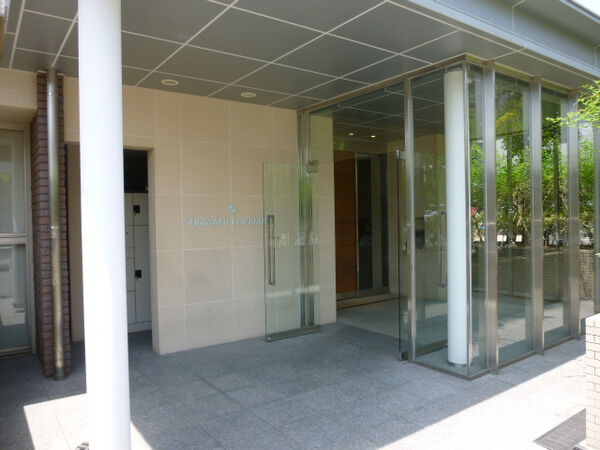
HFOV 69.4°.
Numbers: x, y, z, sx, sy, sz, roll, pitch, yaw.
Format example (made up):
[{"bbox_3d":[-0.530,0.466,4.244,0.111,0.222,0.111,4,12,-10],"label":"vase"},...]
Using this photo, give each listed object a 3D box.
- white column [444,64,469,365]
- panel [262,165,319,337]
[{"bbox_3d":[1.516,-0.077,4.173,0.215,2.840,0.215,-2,1,-34],"label":"white column"},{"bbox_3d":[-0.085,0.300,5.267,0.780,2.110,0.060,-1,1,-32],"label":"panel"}]

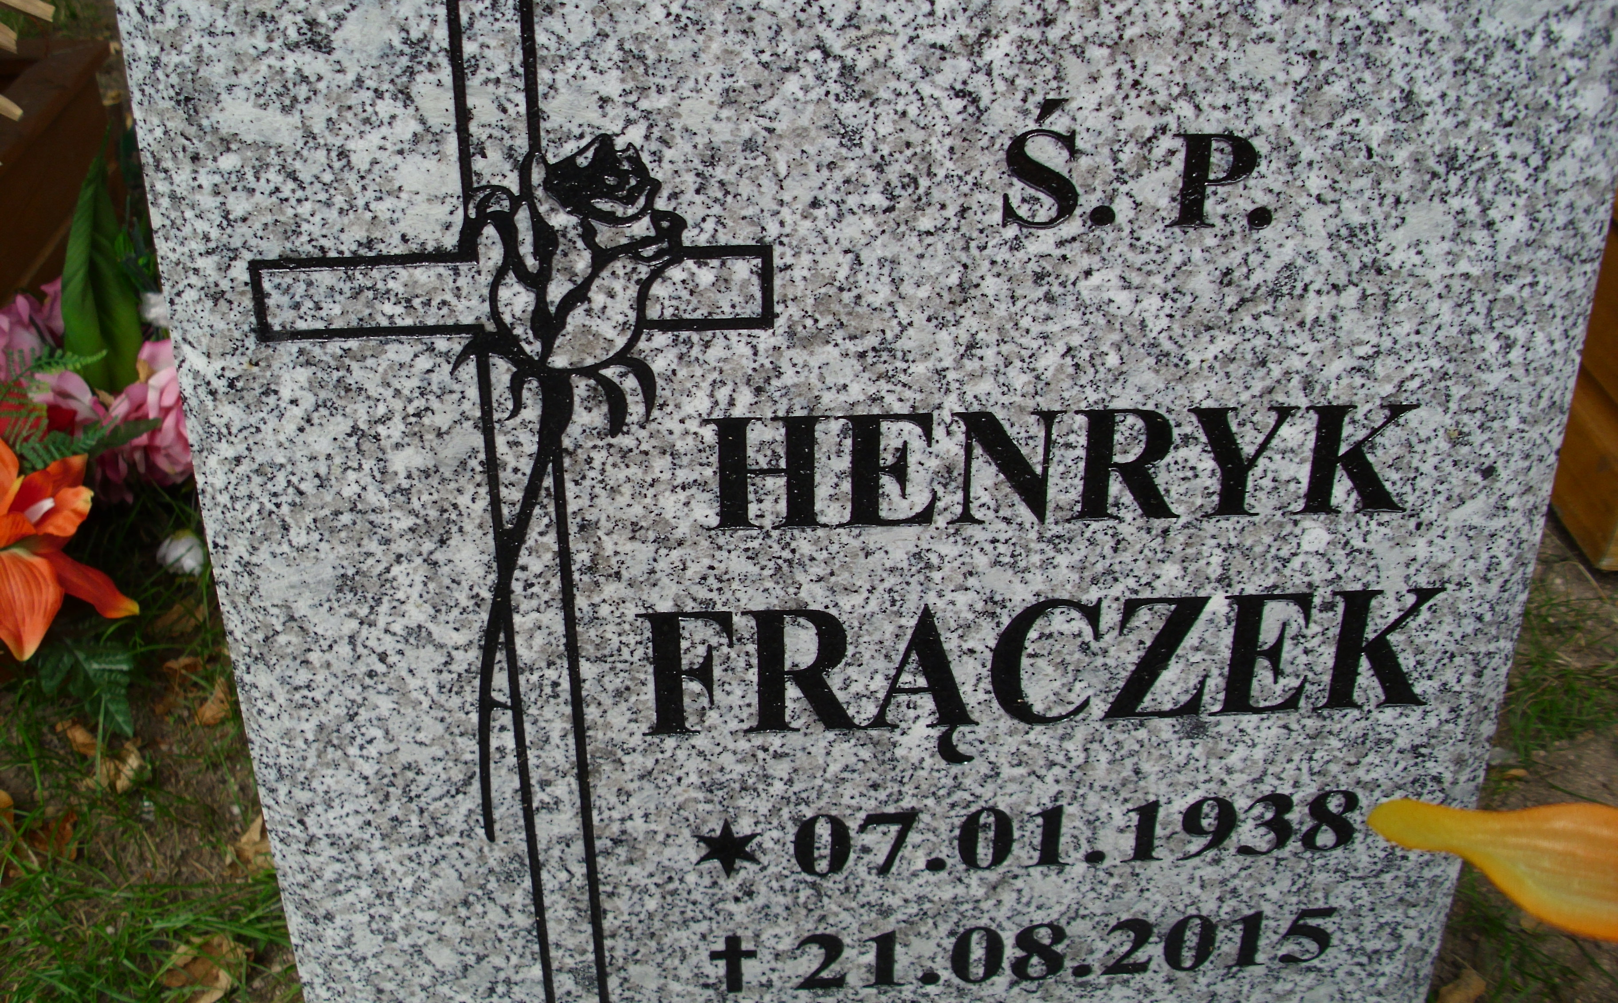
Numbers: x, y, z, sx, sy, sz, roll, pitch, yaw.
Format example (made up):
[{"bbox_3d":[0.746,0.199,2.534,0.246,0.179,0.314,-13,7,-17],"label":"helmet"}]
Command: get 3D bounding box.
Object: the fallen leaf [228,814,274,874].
[{"bbox_3d":[-0.377,0.234,1.127,0.039,0.018,0.040,5,29,7],"label":"fallen leaf"}]

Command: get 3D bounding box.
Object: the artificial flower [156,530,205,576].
[{"bbox_3d":[-0.533,0.045,1.389,0.042,0.038,0.042,1,29,0],"label":"artificial flower"}]

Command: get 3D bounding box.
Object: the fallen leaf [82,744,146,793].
[{"bbox_3d":[-0.503,0.193,1.198,0.032,0.018,0.047,6,29,10],"label":"fallen leaf"}]

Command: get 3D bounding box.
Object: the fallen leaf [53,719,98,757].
[{"bbox_3d":[-0.547,0.178,1.228,0.052,0.014,0.021,18,34,29],"label":"fallen leaf"}]

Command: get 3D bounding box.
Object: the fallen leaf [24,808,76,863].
[{"bbox_3d":[-0.521,0.234,1.124,0.033,0.017,0.044,-14,32,-25],"label":"fallen leaf"}]

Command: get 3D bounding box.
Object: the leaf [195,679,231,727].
[{"bbox_3d":[-0.457,0.156,1.271,0.028,0.014,0.046,4,29,6],"label":"leaf"}]

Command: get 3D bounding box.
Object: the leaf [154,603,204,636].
[{"bbox_3d":[-0.525,0.097,1.374,0.032,0.014,0.042,0,29,-1],"label":"leaf"}]

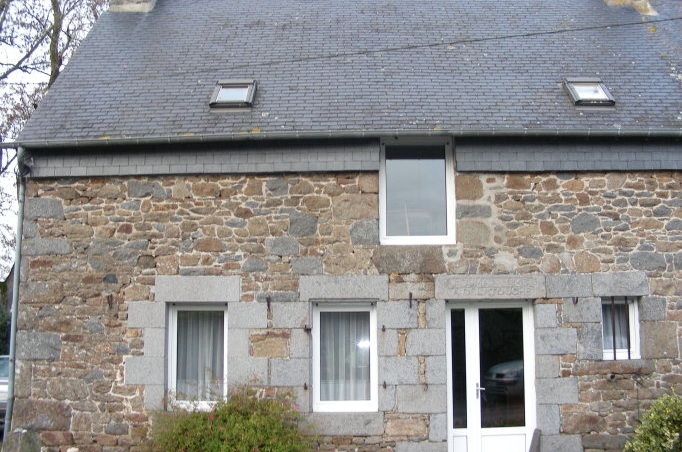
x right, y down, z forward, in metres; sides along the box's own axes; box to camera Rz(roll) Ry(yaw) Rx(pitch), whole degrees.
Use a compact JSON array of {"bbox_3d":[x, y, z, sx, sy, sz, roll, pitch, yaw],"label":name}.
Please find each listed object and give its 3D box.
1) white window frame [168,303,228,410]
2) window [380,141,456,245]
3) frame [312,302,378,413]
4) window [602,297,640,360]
[{"bbox_3d":[-1.943,1.784,10.219,0.819,1.444,0.100,-1,-9,2],"label":"white window frame"},{"bbox_3d":[1.063,-0.473,10.406,1.022,1.480,0.100,-1,-9,2],"label":"window"},{"bbox_3d":[0.061,1.762,10.092,0.867,1.453,0.100,-1,-9,2],"label":"frame"},{"bbox_3d":[3.727,1.371,10.008,0.490,0.825,0.100,-1,-9,2],"label":"window"}]

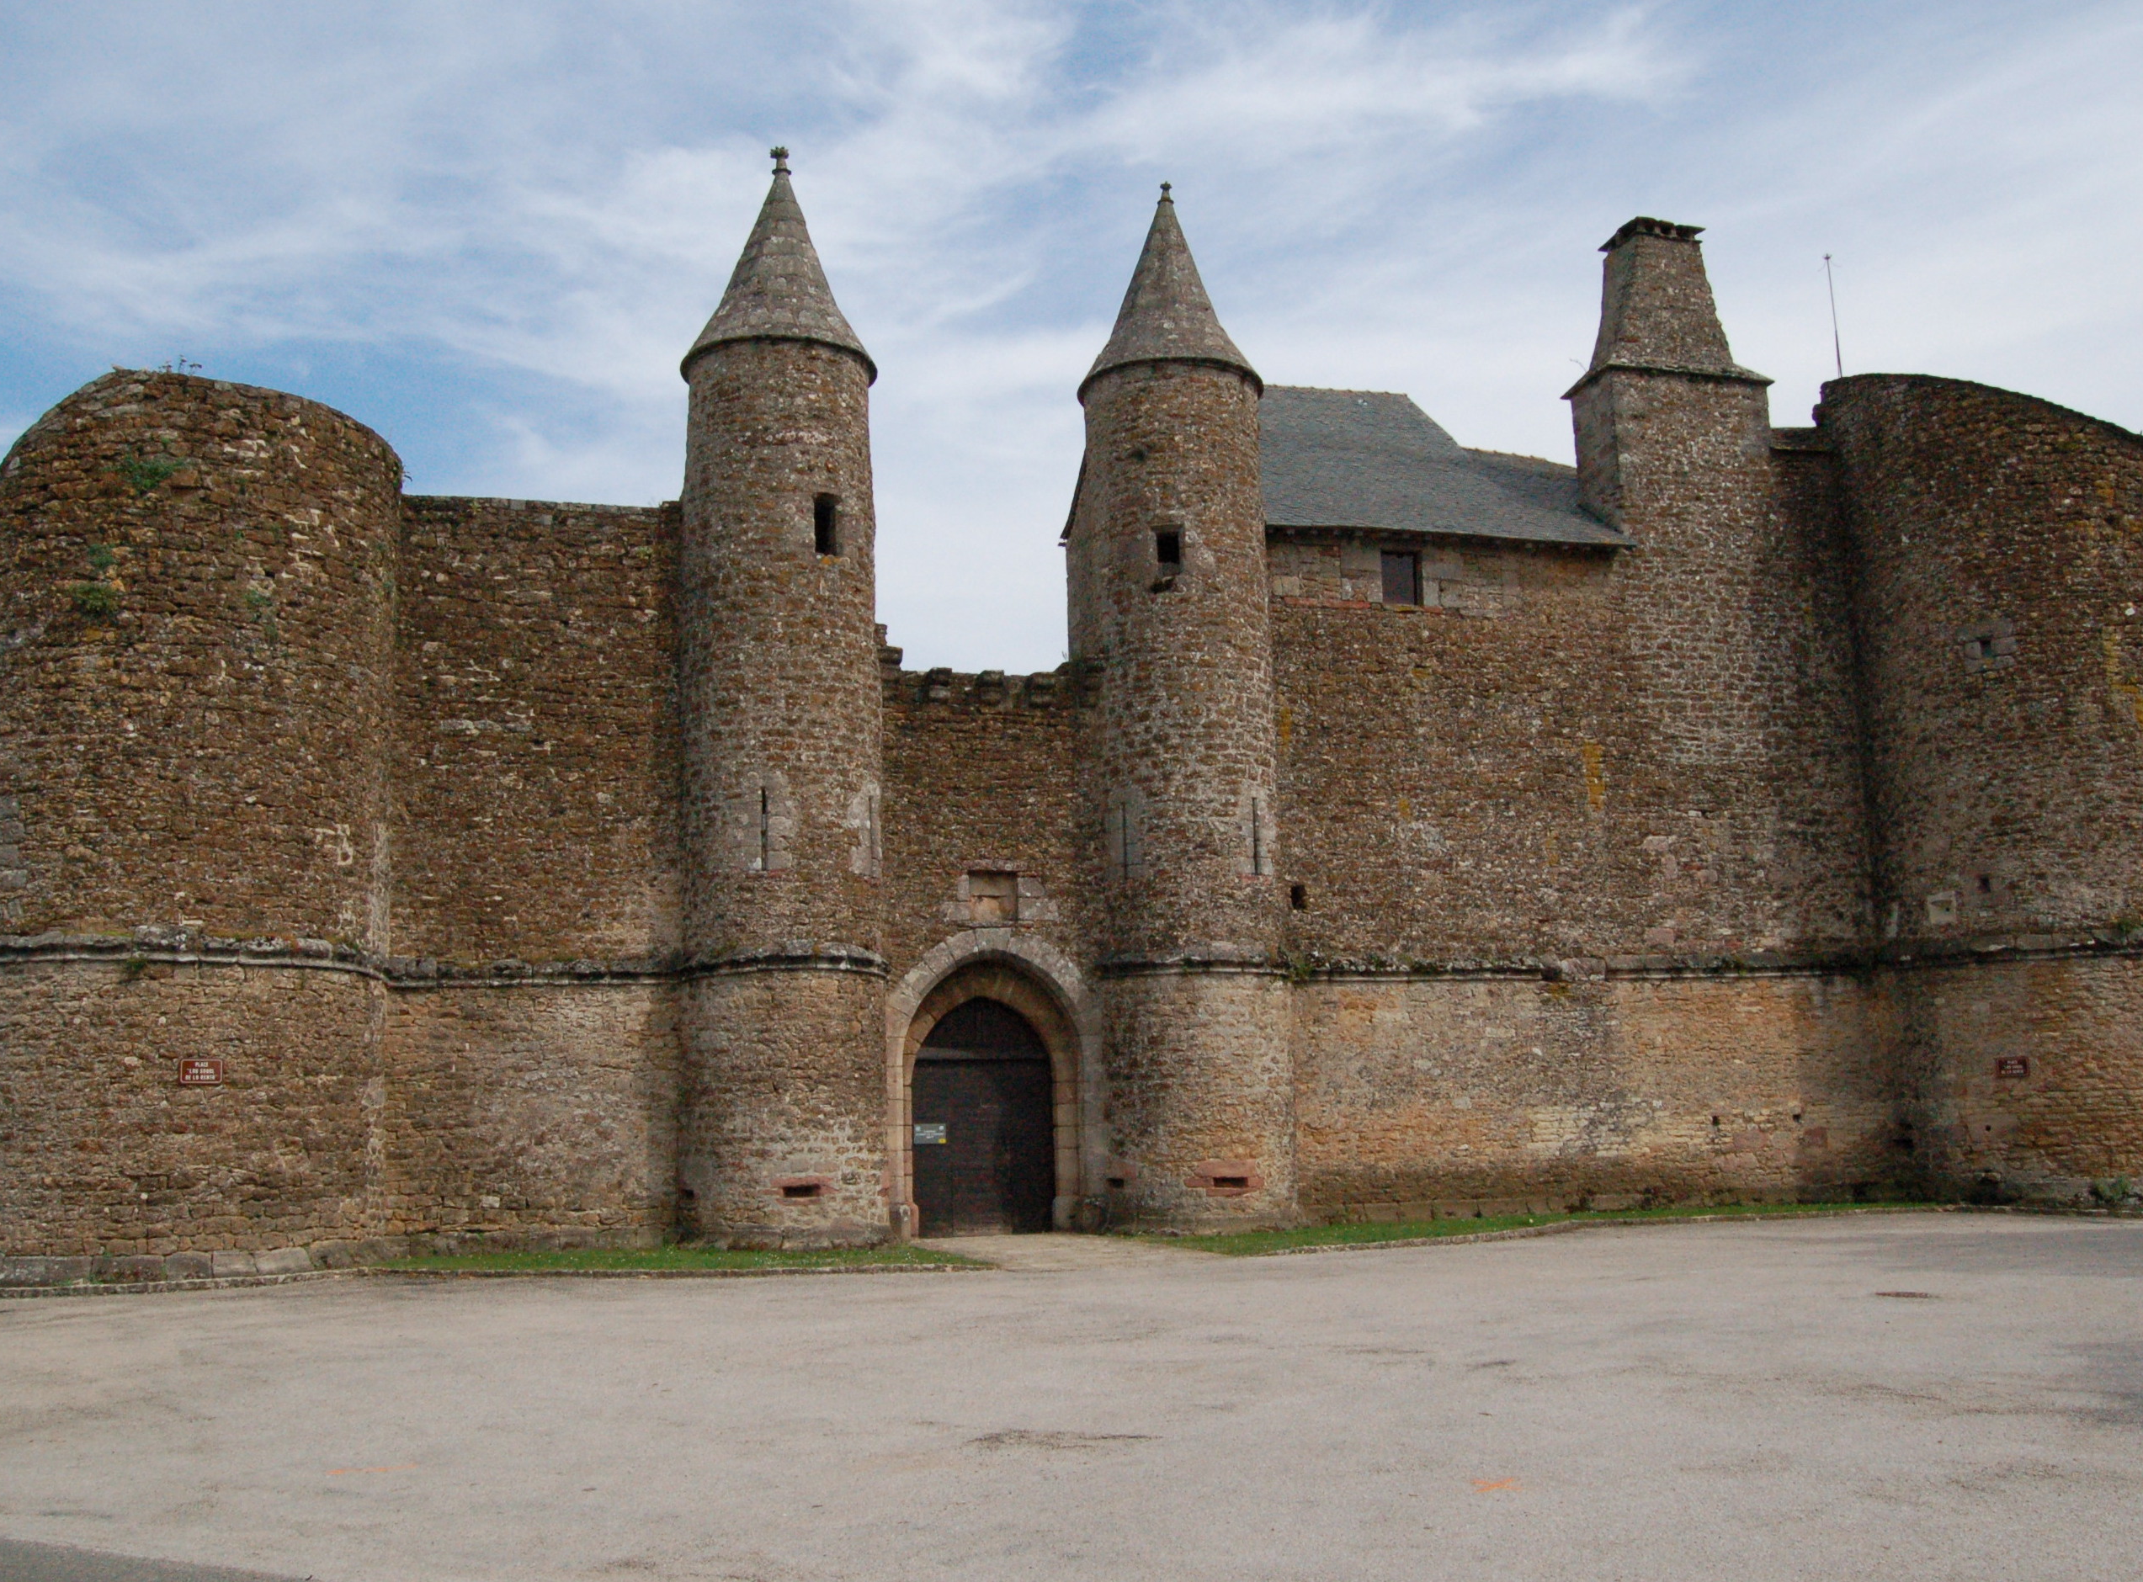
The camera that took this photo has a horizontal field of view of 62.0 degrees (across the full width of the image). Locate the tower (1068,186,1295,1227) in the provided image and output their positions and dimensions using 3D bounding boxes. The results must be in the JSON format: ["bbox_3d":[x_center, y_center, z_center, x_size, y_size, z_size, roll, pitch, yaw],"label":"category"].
[{"bbox_3d":[1.701,-1.796,27.964,3.163,16.786,3.163,1,-11,-10],"label":"tower"}]

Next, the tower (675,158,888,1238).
[{"bbox_3d":[-4.241,-1.834,25.891,3.154,16.310,3.154,1,-11,-10],"label":"tower"}]

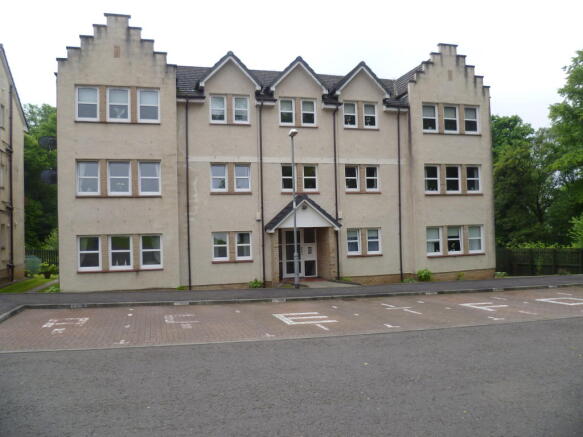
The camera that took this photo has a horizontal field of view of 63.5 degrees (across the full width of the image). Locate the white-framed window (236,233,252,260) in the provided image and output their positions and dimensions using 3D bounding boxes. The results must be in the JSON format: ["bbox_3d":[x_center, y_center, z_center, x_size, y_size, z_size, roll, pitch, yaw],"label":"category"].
[{"bbox_3d":[-1.865,1.078,18.418,0.670,1.080,0.140,-1,-1,-16],"label":"white-framed window"}]

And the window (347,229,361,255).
[{"bbox_3d":[2.623,0.996,19.927,0.657,1.083,0.120,-1,-1,-15],"label":"window"}]

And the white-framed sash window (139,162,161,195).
[{"bbox_3d":[-5.111,-1.439,17.017,0.762,1.215,0.120,-1,-1,-15],"label":"white-framed sash window"}]

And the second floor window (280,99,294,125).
[{"bbox_3d":[-0.122,-4.232,18.802,0.618,1.076,0.120,-1,-1,-15],"label":"second floor window"}]

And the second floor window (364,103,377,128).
[{"bbox_3d":[3.348,-4.348,20.054,0.670,1.080,0.140,-1,-1,-16],"label":"second floor window"}]

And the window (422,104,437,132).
[{"bbox_3d":[5.999,-4.306,20.401,0.820,1.210,0.140,-1,-1,-16],"label":"window"}]

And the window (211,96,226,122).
[{"bbox_3d":[-2.912,-4.296,18.595,0.657,1.083,0.120,-1,-1,-15],"label":"window"}]

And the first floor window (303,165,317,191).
[{"bbox_3d":[0.794,-1.680,19.732,0.670,1.120,0.120,-1,-1,-16],"label":"first floor window"}]

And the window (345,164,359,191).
[{"bbox_3d":[2.562,-1.655,19.459,0.601,1.076,0.120,-1,-1,-15],"label":"window"}]

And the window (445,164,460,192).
[{"bbox_3d":[7.054,-1.678,20.418,0.762,1.215,0.120,-1,-1,-15],"label":"window"}]

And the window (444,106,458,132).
[{"bbox_3d":[7.194,-4.464,21.195,0.790,1.240,0.120,-1,-1,-16],"label":"window"}]

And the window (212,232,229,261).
[{"bbox_3d":[-2.780,1.102,18.497,0.657,1.083,0.120,-1,-1,-15],"label":"window"}]

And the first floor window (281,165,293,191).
[{"bbox_3d":[-0.089,-1.659,19.485,0.670,1.120,0.120,-1,-1,-16],"label":"first floor window"}]

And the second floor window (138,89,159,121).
[{"bbox_3d":[-5.300,-4.183,17.502,0.800,1.232,0.120,-1,-1,-15],"label":"second floor window"}]

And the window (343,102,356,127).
[{"bbox_3d":[2.492,-4.402,20.025,0.657,1.083,0.120,-1,-1,-15],"label":"window"}]

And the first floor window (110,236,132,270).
[{"bbox_3d":[-6.232,1.255,17.305,0.790,1.240,0.120,-1,-1,-16],"label":"first floor window"}]

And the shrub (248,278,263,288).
[{"bbox_3d":[-1.356,2.474,17.878,0.461,0.342,0.435,-1,-1,-15],"label":"shrub"}]

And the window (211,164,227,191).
[{"bbox_3d":[-2.791,-1.550,18.228,0.670,1.080,0.140,-1,-1,-16],"label":"window"}]

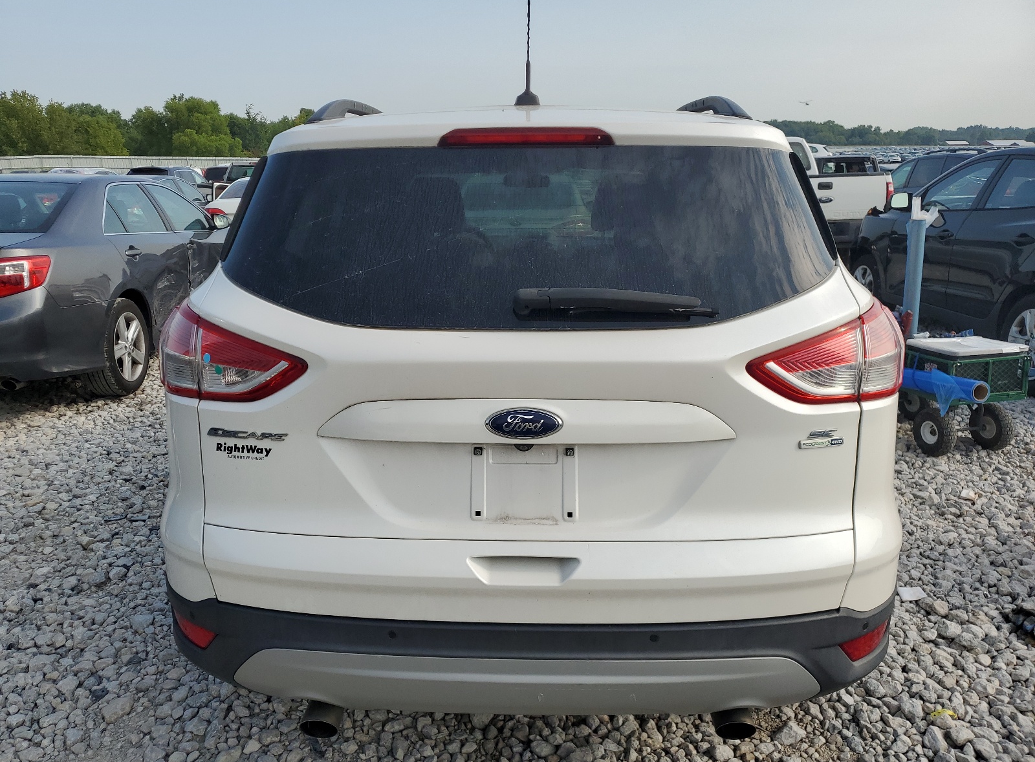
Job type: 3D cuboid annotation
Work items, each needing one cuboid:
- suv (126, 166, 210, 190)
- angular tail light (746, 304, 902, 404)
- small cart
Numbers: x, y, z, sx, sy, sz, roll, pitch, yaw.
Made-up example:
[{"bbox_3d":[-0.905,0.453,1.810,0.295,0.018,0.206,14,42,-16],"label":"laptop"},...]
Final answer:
[{"bbox_3d":[-11.880,-6.718,27.480,1.900,1.700,4.650,0,16,2],"label":"suv"},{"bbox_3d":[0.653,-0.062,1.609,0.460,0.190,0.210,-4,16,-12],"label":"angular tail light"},{"bbox_3d":[2.278,0.005,4.379,0.480,0.550,0.840,-6,17,-18],"label":"small cart"}]

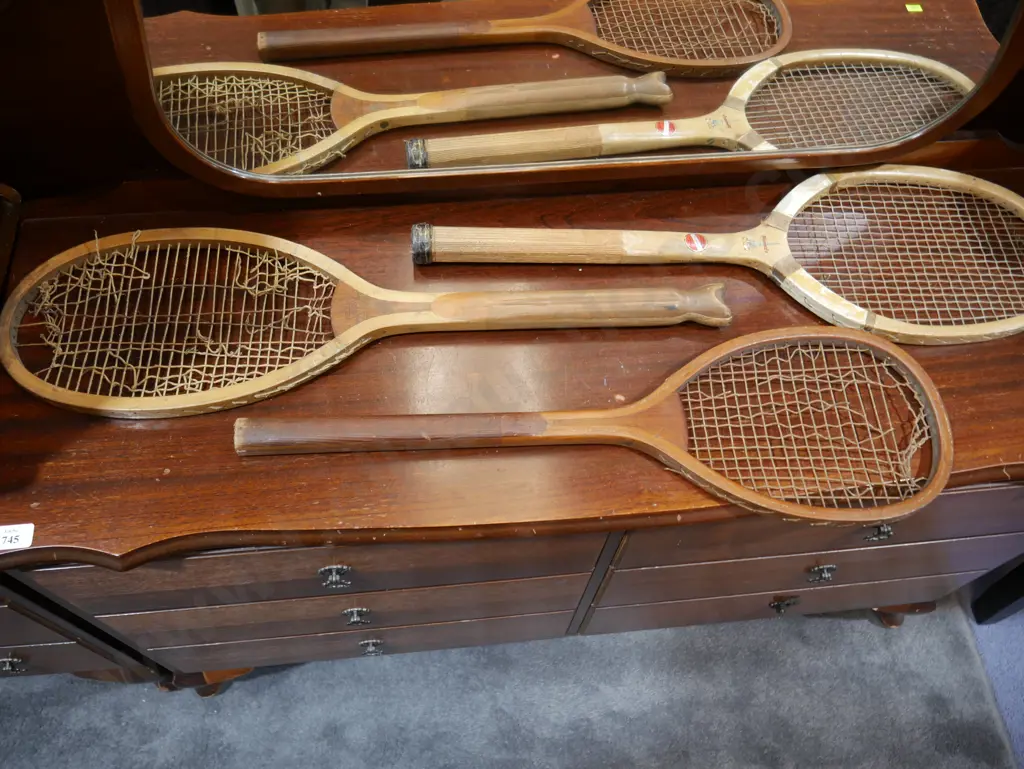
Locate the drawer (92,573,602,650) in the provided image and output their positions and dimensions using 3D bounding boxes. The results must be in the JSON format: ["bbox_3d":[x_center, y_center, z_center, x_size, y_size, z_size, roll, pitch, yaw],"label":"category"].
[{"bbox_3d":[-0.202,0.116,1.073,0.543,0.162,0.385,-4,61,-5],"label":"drawer"}]

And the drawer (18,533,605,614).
[{"bbox_3d":[-0.195,0.035,0.930,0.543,0.163,0.385,-4,61,-5],"label":"drawer"}]

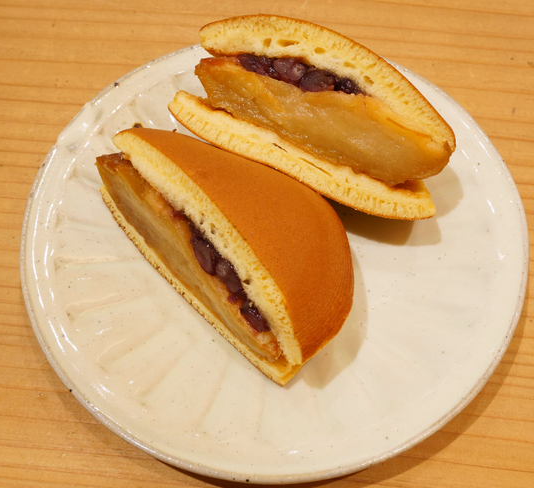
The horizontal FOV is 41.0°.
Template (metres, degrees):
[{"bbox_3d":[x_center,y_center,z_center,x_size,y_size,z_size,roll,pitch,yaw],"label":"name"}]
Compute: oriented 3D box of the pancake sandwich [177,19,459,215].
[{"bbox_3d":[0.014,-0.046,0.266,0.102,0.048,0.054,21,90,-18],"label":"pancake sandwich"}]

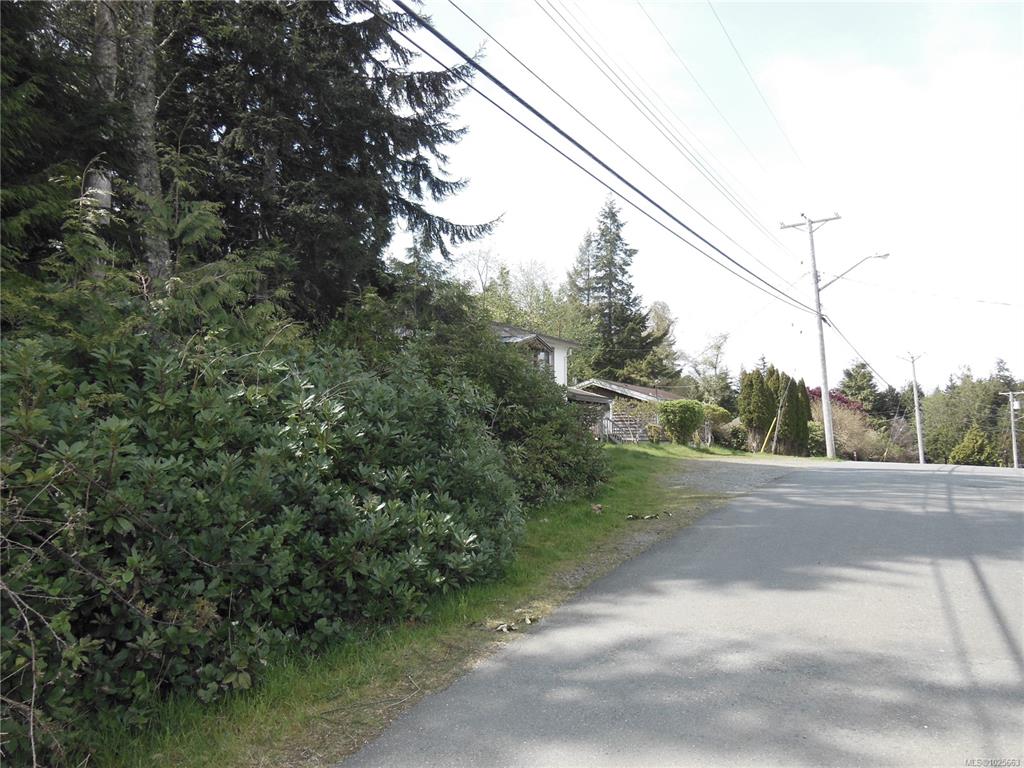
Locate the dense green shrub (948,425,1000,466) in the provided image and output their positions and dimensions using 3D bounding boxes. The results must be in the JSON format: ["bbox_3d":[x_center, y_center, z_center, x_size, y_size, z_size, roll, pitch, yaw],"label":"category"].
[{"bbox_3d":[47.532,6.320,76.000,5.000,4.300,4.600,-4,-8,32],"label":"dense green shrub"}]

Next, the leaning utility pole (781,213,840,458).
[{"bbox_3d":[13.402,-2.160,32.095,2.400,10.350,0.400,-6,-8,35],"label":"leaning utility pole"}]

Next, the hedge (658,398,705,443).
[{"bbox_3d":[7.564,1.673,33.000,2.000,2.000,1.900,-2,-7,13],"label":"hedge"}]

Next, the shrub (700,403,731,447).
[{"bbox_3d":[9.173,1.835,33.500,1.500,1.950,1.450,-2,-7,15],"label":"shrub"}]

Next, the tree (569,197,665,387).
[{"bbox_3d":[8.209,-4.972,57.000,7.300,18.300,7.300,-1,-7,8],"label":"tree"}]

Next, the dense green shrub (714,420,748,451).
[{"bbox_3d":[10.092,2.368,34.000,1.500,1.350,1.400,-2,-7,17],"label":"dense green shrub"}]

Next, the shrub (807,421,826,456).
[{"bbox_3d":[14.092,2.506,34.000,1.200,1.600,1.200,-3,-7,22],"label":"shrub"}]

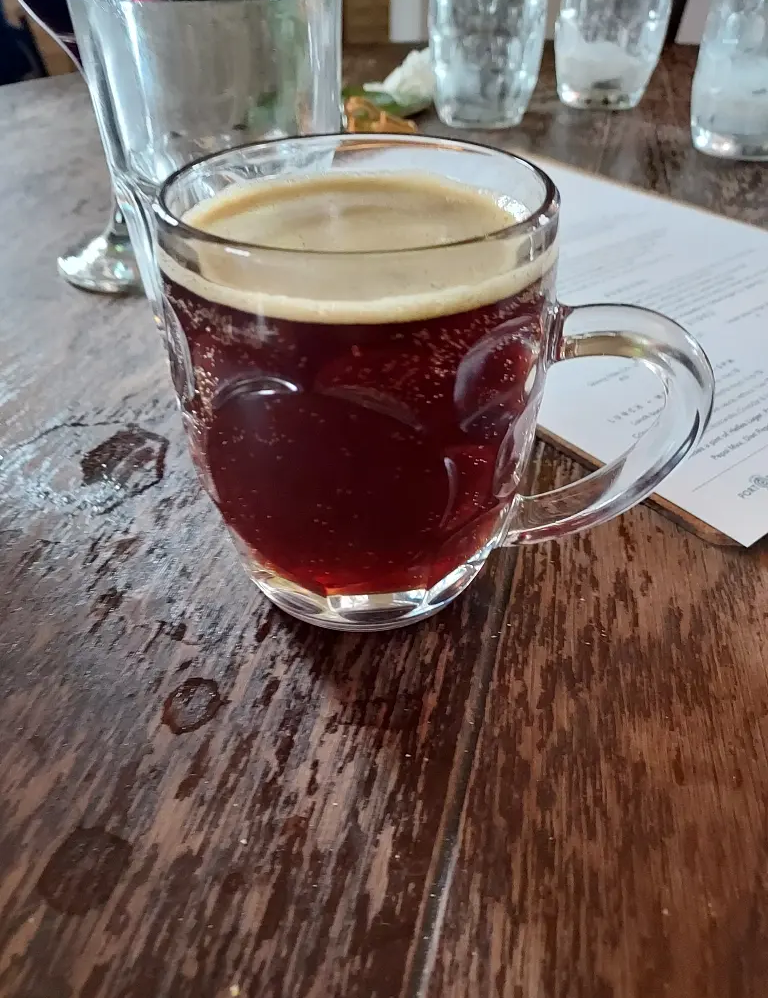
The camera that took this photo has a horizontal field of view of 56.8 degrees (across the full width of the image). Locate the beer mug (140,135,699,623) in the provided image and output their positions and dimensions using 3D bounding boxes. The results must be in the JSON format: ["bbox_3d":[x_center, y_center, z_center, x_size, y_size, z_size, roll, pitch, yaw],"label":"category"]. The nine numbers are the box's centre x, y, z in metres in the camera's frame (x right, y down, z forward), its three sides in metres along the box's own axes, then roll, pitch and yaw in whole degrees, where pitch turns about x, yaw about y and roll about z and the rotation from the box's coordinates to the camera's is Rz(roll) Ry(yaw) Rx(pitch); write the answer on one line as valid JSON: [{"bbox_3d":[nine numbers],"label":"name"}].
[{"bbox_3d":[0.012,-0.026,0.201,0.142,0.117,0.103,13,41,15],"label":"beer mug"}]

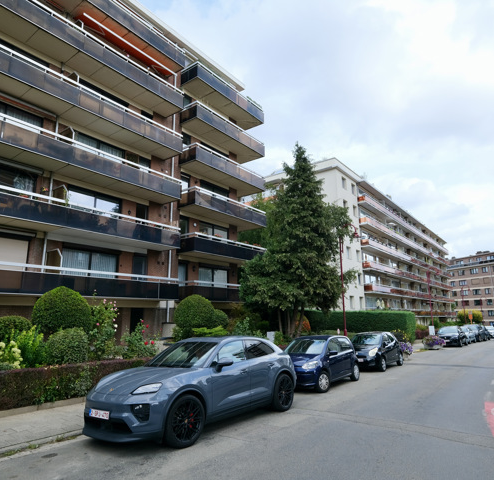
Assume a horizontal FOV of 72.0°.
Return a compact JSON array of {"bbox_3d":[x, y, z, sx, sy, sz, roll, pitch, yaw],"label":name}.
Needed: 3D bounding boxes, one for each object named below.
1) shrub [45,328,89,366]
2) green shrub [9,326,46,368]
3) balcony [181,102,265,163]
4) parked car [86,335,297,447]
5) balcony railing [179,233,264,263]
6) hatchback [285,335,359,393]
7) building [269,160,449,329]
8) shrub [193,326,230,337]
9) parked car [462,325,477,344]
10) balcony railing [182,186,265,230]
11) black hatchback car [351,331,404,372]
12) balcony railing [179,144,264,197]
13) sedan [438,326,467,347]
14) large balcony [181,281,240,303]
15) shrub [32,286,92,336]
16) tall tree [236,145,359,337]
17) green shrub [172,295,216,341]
[{"bbox_3d":[-4.950,3.095,9.366,1.100,1.300,1.100,-10,-16,38],"label":"shrub"},{"bbox_3d":[-6.239,3.147,9.644,0.880,1.320,0.880,-11,-16,39],"label":"green shrub"},{"bbox_3d":[-1.546,-7.570,24.973,1.850,1.120,7.050,-11,-16,39],"label":"balcony"},{"bbox_3d":[-0.786,2.822,7.134,1.950,1.620,4.780,-10,-17,37],"label":"parked car"},{"bbox_3d":[-1.389,0.838,22.260,1.500,1.150,6.850,-10,-16,38],"label":"balcony railing"},{"bbox_3d":[2.317,3.878,11.070,1.650,1.480,3.540,-10,-16,38],"label":"hatchback"},{"bbox_3d":[23.659,6.040,61.241,14.000,19.800,55.000,-11,-16,39],"label":"building"},{"bbox_3d":[-1.437,3.975,13.969,1.200,0.800,1.500,-10,-16,38],"label":"shrub"},{"bbox_3d":[19.865,8.744,31.480,1.750,1.500,4.100,-11,-17,39],"label":"parked car"},{"bbox_3d":[-1.425,-2.008,23.706,1.650,1.120,7.050,-11,-16,39],"label":"balcony railing"},{"bbox_3d":[5.551,4.815,14.955,1.620,1.470,3.500,-10,-16,38],"label":"black hatchback car"},{"bbox_3d":[-1.453,-4.612,23.409,1.500,1.100,6.850,-10,-16,38],"label":"balcony railing"},{"bbox_3d":[17.476,8.226,29.209,1.830,1.560,4.350,-10,-16,38],"label":"sedan"},{"bbox_3d":[-1.391,3.576,22.489,1.650,1.130,6.900,-11,-16,39],"label":"large balcony"},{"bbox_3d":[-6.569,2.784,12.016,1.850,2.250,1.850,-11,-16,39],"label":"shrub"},{"bbox_3d":[2.932,0.199,21.422,6.400,12.800,6.400,0,-12,0],"label":"tall tree"},{"bbox_3d":[-2.521,3.843,16.645,1.950,2.300,1.950,0,-12,0],"label":"green shrub"}]

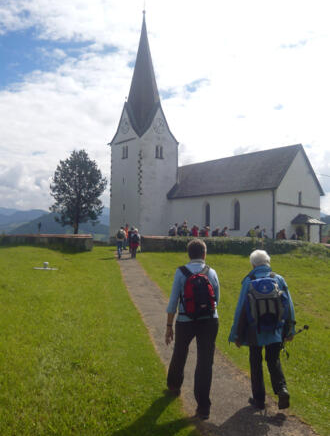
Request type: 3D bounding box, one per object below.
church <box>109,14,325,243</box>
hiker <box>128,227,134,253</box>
[{"bbox_3d":[5.144,-10.825,49.120,12.783,28.638,22.581,3,-3,-40],"label":"church"},{"bbox_3d":[-2.043,1.374,27.000,0.500,1.680,0.450,1,-3,-6],"label":"hiker"}]

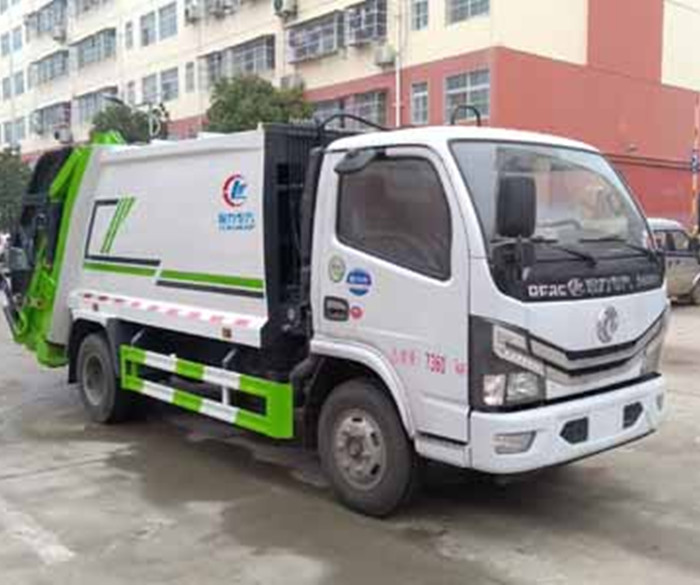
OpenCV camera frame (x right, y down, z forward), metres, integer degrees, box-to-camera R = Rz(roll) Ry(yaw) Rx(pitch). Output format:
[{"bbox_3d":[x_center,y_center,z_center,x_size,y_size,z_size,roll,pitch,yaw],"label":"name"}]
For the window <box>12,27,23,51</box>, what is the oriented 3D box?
[{"bbox_3d":[-22.282,-16.972,52.925,0.160,1.360,1.750,-5,6,-41],"label":"window"}]

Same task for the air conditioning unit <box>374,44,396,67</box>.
[{"bbox_3d":[1.163,-7.872,26.255,0.320,0.580,0.800,-5,6,-41],"label":"air conditioning unit"}]

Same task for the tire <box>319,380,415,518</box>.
[{"bbox_3d":[0.105,0.939,4.758,0.205,0.775,0.775,-5,6,-41],"label":"tire"}]

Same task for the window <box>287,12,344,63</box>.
[{"bbox_3d":[-1.238,-9.278,28.952,0.450,1.410,2.830,-5,6,-41],"label":"window"}]

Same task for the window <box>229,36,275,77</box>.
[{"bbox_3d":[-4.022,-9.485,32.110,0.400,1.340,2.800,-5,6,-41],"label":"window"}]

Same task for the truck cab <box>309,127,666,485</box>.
[{"bbox_3d":[0.925,-0.050,4.869,1.900,1.880,1.480,-5,6,-41],"label":"truck cab"}]

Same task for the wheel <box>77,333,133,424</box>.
[{"bbox_3d":[-2.198,0.764,7.069,0.220,0.780,0.780,-5,6,-44],"label":"wheel"}]

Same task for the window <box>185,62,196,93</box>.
[{"bbox_3d":[-7.329,-9.878,36.293,0.140,1.340,0.880,-5,6,-41],"label":"window"}]

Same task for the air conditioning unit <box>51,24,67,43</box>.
[{"bbox_3d":[-17.575,-15.670,47.717,0.360,0.650,0.880,-4,6,-42],"label":"air conditioning unit"}]

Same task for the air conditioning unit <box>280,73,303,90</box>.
[{"bbox_3d":[-2.346,-8.400,31.624,0.360,0.620,0.880,-4,6,-42],"label":"air conditioning unit"}]

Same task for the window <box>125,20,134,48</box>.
[{"bbox_3d":[-11.781,-13.748,42.159,0.150,1.350,0.850,-4,6,-42],"label":"window"}]

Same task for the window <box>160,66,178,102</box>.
[{"bbox_3d":[-9.004,-10.376,39.343,0.150,1.500,1.750,-4,6,-42],"label":"window"}]

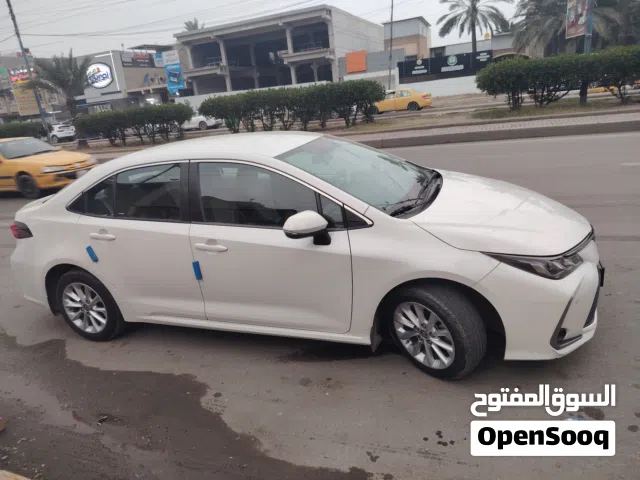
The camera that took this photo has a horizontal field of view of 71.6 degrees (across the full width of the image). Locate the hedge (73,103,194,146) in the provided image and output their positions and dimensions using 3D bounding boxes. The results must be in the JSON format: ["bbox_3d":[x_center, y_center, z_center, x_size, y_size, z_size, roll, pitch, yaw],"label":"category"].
[{"bbox_3d":[-10.156,-6.110,23.984,7.900,1.780,1.400,0,19,21],"label":"hedge"}]

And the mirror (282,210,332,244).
[{"bbox_3d":[-0.080,-0.072,2.511,0.200,0.210,0.230,0,20,22],"label":"mirror"}]

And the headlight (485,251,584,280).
[{"bbox_3d":[1.186,0.113,2.452,0.540,0.190,0.320,0,20,22],"label":"headlight"}]

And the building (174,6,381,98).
[{"bbox_3d":[-3.605,-20.304,53.516,17.900,9.300,19.000,0,19,21],"label":"building"}]

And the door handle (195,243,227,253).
[{"bbox_3d":[-0.706,0.051,2.879,0.245,0.045,0.055,5,21,20],"label":"door handle"}]

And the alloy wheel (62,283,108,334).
[{"bbox_3d":[-1.865,0.522,3.661,0.440,0.440,0.190,0,20,22],"label":"alloy wheel"}]

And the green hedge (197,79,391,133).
[{"bbox_3d":[-1.581,-6.039,20.652,9.000,1.780,1.400,0,19,21],"label":"green hedge"}]

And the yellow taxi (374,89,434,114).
[{"bbox_3d":[5.176,-9.293,29.492,4.400,1.460,1.720,0,19,21],"label":"yellow taxi"}]

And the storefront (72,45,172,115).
[{"bbox_3d":[-20.820,-18.043,53.713,13.500,8.800,6.500,0,19,21],"label":"storefront"}]

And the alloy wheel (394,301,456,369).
[{"bbox_3d":[0.671,0.536,2.664,0.190,0.440,0.440,-21,23,-37],"label":"alloy wheel"}]

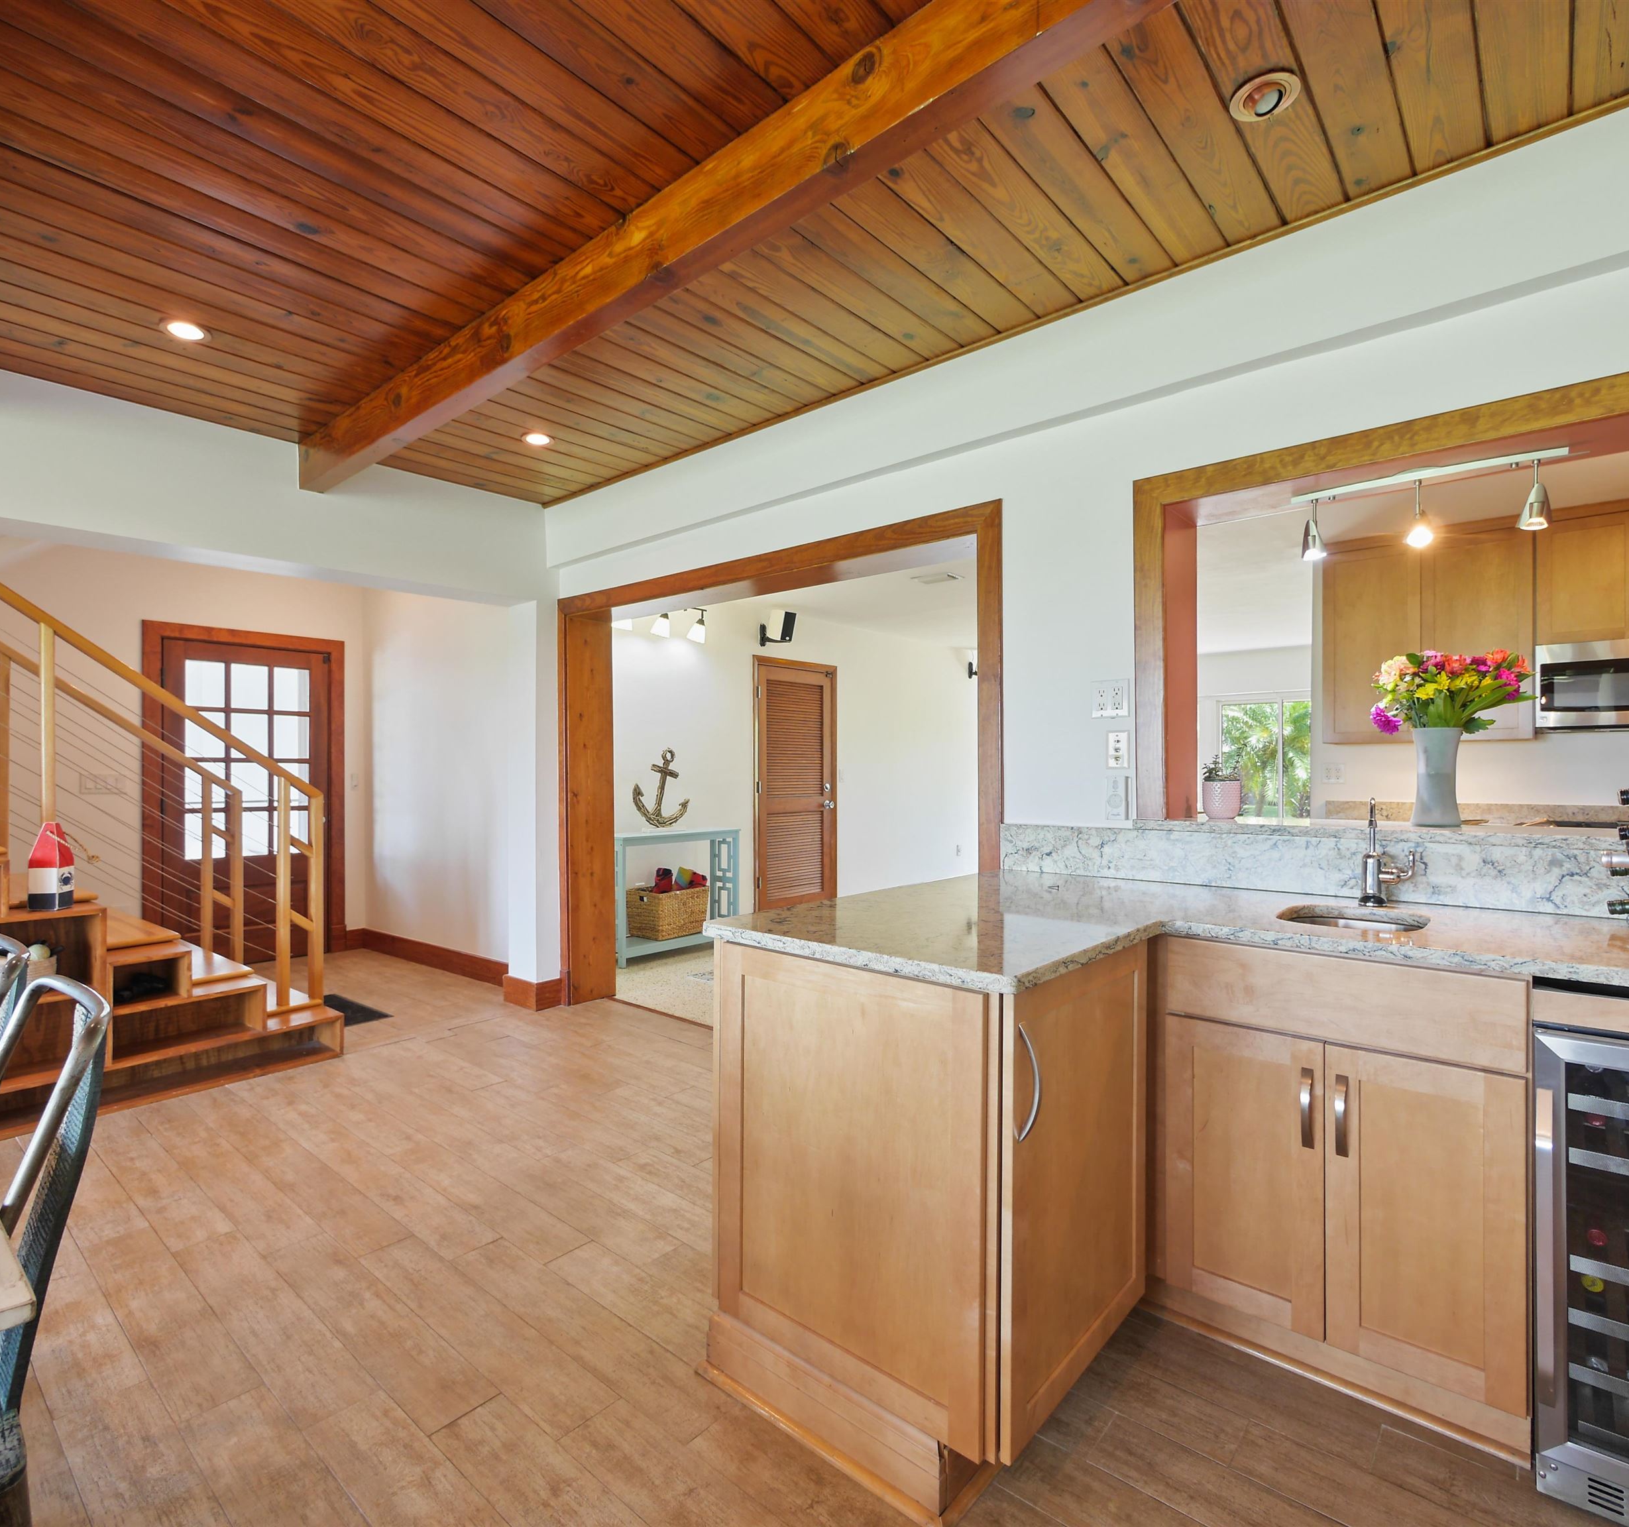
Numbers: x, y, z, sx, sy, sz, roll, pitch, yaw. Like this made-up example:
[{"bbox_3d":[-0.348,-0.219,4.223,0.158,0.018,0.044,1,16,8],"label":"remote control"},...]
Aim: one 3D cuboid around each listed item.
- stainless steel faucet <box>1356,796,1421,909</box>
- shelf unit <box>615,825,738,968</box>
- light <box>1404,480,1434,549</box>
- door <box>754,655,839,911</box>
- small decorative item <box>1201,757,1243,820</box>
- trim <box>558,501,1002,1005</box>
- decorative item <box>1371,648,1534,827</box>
[{"bbox_3d":[1.306,0.205,1.879,0.115,0.265,0.155,0,0,41],"label":"stainless steel faucet"},{"bbox_3d":[-0.985,0.845,5.507,0.330,0.815,1.040,0,0,41],"label":"shelf unit"},{"bbox_3d":[1.476,-0.610,2.011,0.066,0.165,0.080,0,0,41],"label":"light"},{"bbox_3d":[-0.156,0.203,6.903,0.090,2.100,1.027,0,0,41],"label":"door"},{"bbox_3d":[1.168,0.068,2.361,0.112,0.185,0.112,0,0,41],"label":"small decorative item"},{"bbox_3d":[-0.273,0.209,3.554,2.550,2.100,0.300,0,0,41],"label":"trim"},{"bbox_3d":[1.589,-0.063,2.049,0.345,0.450,0.300,0,0,41],"label":"decorative item"}]

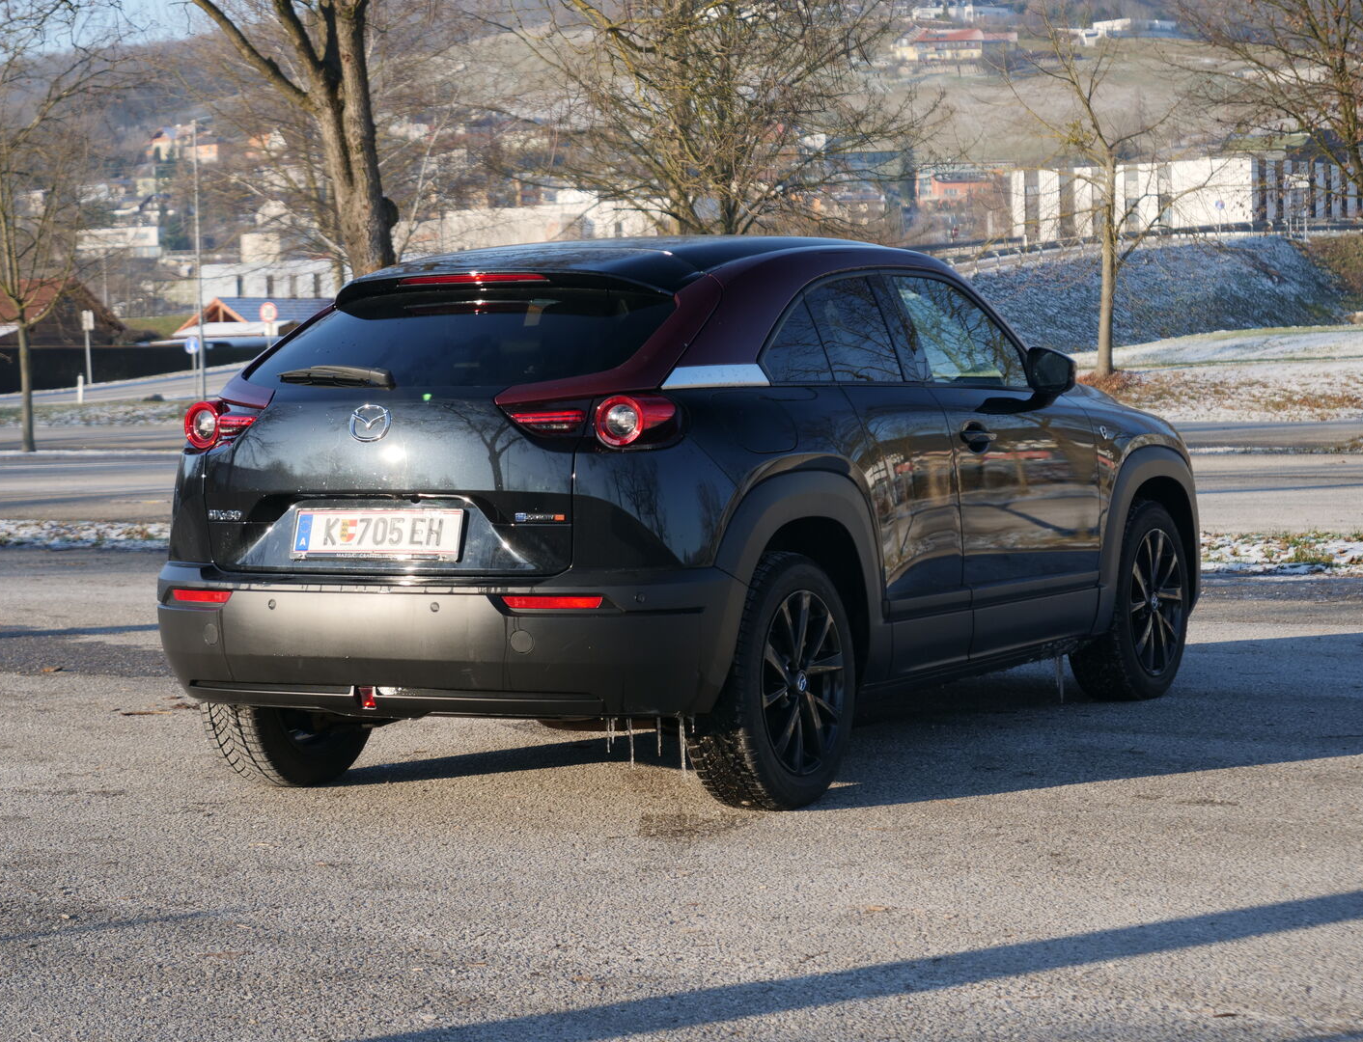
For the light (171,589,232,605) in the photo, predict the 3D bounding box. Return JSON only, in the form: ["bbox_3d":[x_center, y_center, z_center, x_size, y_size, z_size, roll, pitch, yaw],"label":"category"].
[{"bbox_3d":[-1.294,0.202,9.101,0.261,0.042,0.028,2,4,43],"label":"light"}]

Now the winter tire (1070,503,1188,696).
[{"bbox_3d":[1.515,0.271,11.449,0.225,0.685,0.690,0,4,29],"label":"winter tire"}]

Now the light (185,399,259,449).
[{"bbox_3d":[-1.249,-0.262,9.225,0.392,0.131,0.104,2,4,43],"label":"light"}]

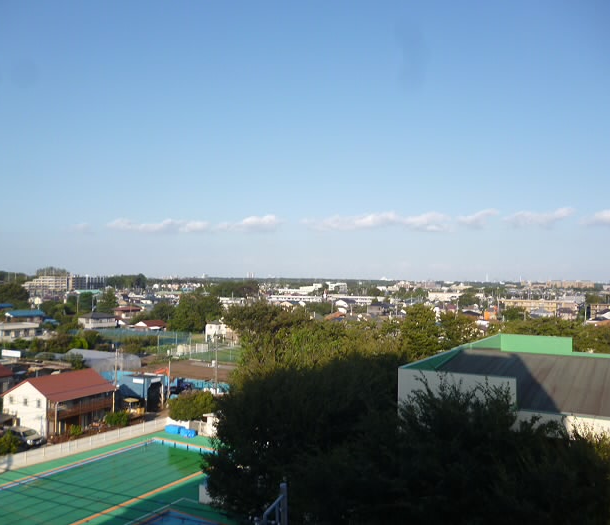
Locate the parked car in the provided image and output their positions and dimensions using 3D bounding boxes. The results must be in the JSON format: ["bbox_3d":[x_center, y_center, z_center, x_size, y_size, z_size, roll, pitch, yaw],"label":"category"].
[{"bbox_3d":[-33.969,21.014,68.148,4.500,1.600,1.720,-1,-2,29],"label":"parked car"}]

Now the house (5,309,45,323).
[{"bbox_3d":[-104.652,21.808,212.000,7.000,8.041,12.300,-1,-2,33],"label":"house"}]

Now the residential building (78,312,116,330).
[{"bbox_3d":[-76.754,21.916,208.432,8.000,7.700,10.500,-1,-2,41],"label":"residential building"}]

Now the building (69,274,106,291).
[{"bbox_3d":[-219.223,25.514,572.000,12.000,22.000,46.000,-1,-2,15],"label":"building"}]

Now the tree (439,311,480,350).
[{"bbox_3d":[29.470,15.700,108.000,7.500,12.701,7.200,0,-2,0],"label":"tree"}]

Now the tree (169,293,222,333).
[{"bbox_3d":[-40.717,18.614,210.538,18.000,15.000,15.000,1,-2,-11],"label":"tree"}]

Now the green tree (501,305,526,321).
[{"bbox_3d":[97.376,24.140,264.432,10.500,9.300,10.000,0,-2,20],"label":"green tree"}]

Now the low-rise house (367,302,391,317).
[{"bbox_3d":[40.183,25.676,305.391,9.000,7.700,10.000,-1,-2,35],"label":"low-rise house"}]

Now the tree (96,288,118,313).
[{"bbox_3d":[-91.621,19.864,262.000,9.300,15.196,9.000,0,-2,0],"label":"tree"}]

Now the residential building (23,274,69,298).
[{"bbox_3d":[-252.017,25.347,552.000,41.000,23.500,12.000,0,-2,3],"label":"residential building"}]

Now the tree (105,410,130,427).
[{"bbox_3d":[-25.633,21.359,77.405,3.000,2.000,2.200,1,-2,-24],"label":"tree"}]

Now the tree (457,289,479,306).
[{"bbox_3d":[122.726,26.042,425.000,16.000,13.500,14.000,-1,-2,16],"label":"tree"}]

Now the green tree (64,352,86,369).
[{"bbox_3d":[-46.409,20.707,114.000,4.600,5.200,4.600,1,-2,-24],"label":"green tree"}]

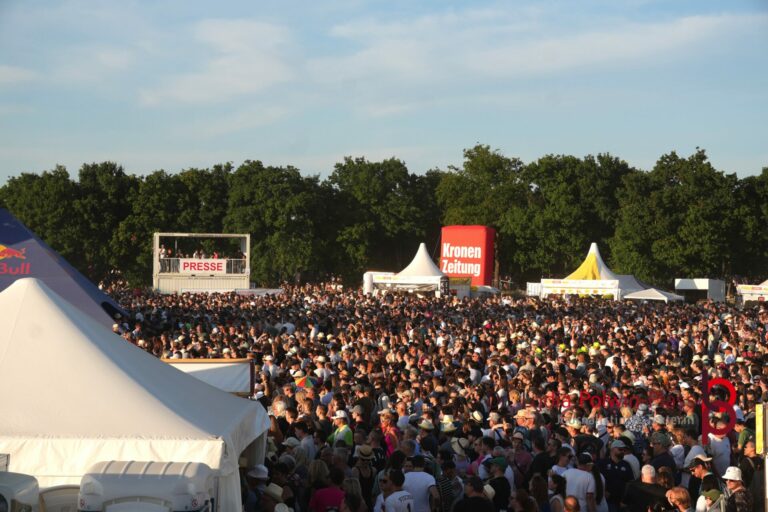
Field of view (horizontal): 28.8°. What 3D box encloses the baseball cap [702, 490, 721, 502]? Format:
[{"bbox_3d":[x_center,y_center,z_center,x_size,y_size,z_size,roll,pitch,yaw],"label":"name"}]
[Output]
[{"bbox_3d":[3.794,2.786,17.300,0.260,0.140,0.180,-10,7,-30],"label":"baseball cap"}]

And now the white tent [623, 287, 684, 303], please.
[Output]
[{"bbox_3d":[15.251,3.028,84.500,2.750,2.500,2.750,0,0,30],"label":"white tent"}]

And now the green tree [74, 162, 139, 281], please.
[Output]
[{"bbox_3d":[-23.416,-2.067,126.000,6.300,11.700,6.300,0,0,0],"label":"green tree"}]

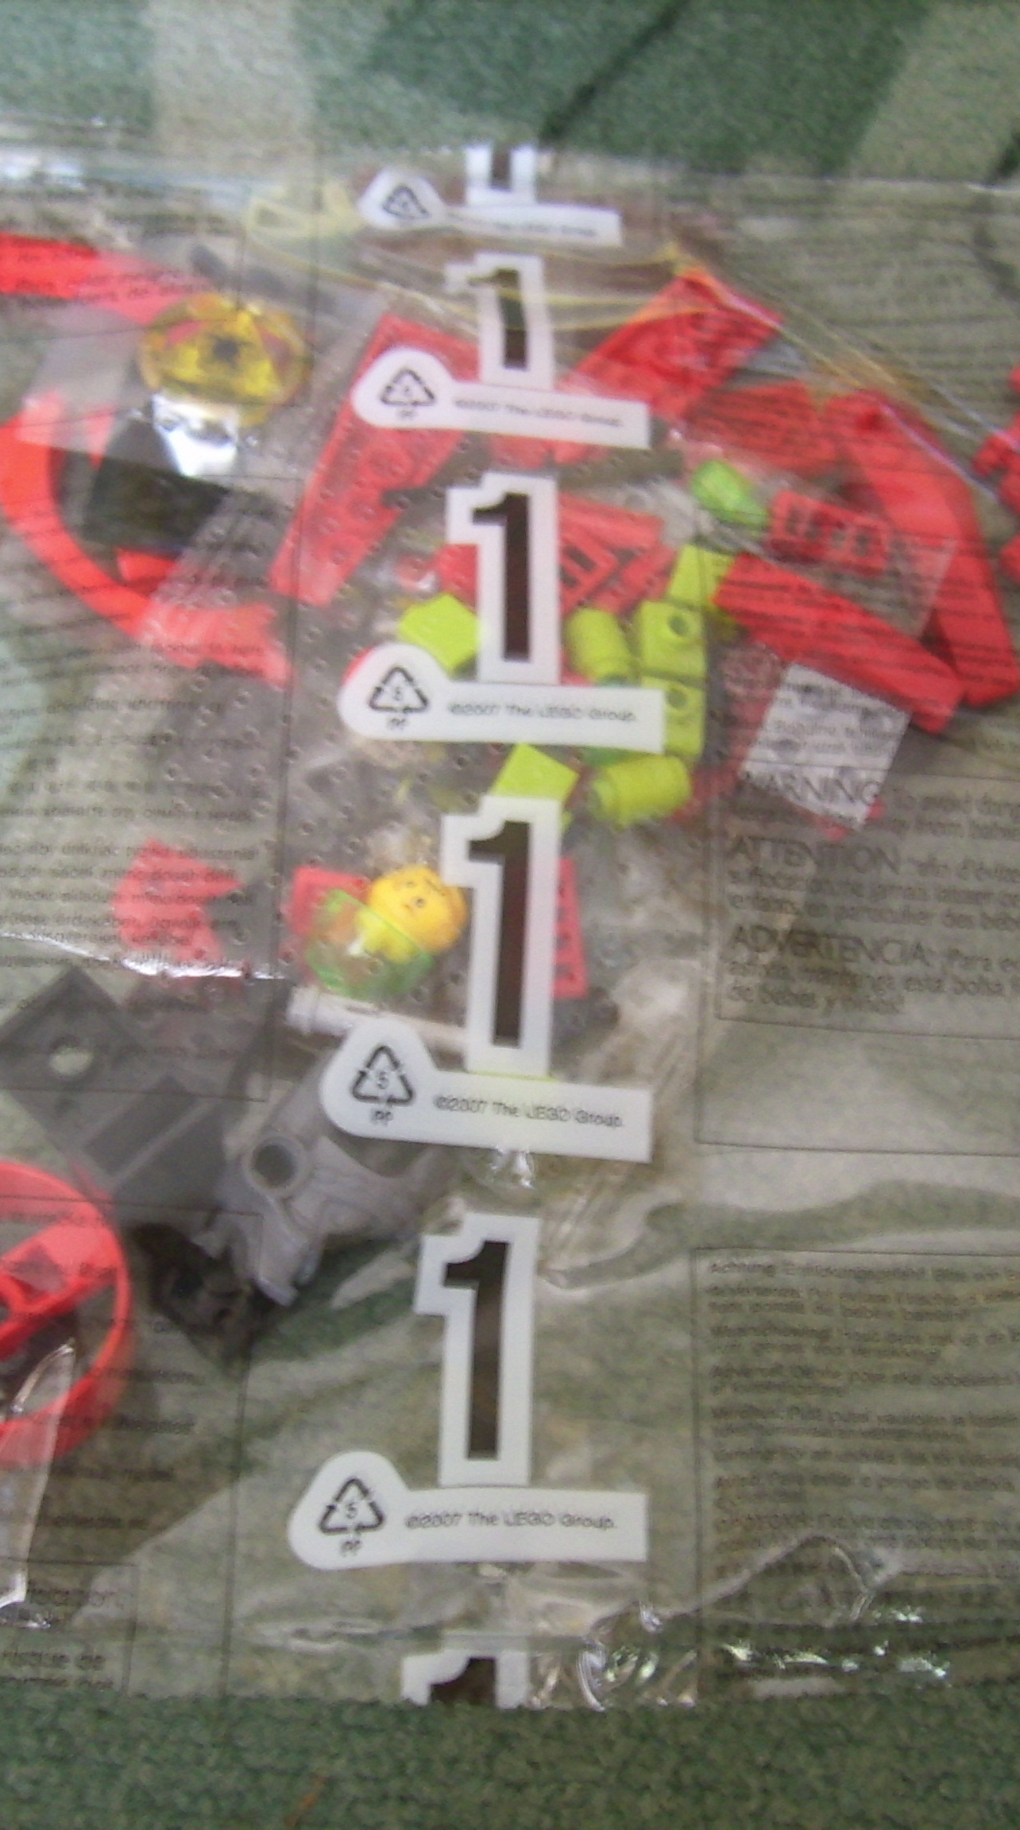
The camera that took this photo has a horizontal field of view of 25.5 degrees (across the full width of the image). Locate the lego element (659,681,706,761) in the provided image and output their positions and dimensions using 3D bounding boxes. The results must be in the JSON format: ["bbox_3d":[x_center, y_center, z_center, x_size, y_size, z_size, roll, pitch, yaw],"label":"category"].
[{"bbox_3d":[0.021,-0.024,0.285,0.008,0.009,0.010,1,87,2],"label":"lego element"}]

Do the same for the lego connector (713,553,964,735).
[{"bbox_3d":[0.043,-0.035,0.296,0.033,0.009,0.008,32,66,10],"label":"lego connector"}]

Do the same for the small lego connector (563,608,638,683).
[{"bbox_3d":[0.012,-0.033,0.287,0.008,0.008,0.011,-16,67,-12],"label":"small lego connector"}]

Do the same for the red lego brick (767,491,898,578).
[{"bbox_3d":[0.044,-0.052,0.306,0.016,0.004,0.008,14,64,2],"label":"red lego brick"}]

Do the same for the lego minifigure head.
[{"bbox_3d":[-0.011,-0.001,0.265,0.011,0.010,0.010,-22,68,0],"label":"lego minifigure head"}]

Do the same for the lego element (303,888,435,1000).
[{"bbox_3d":[-0.017,0.004,0.267,0.015,0.011,0.011,33,66,11],"label":"lego element"}]

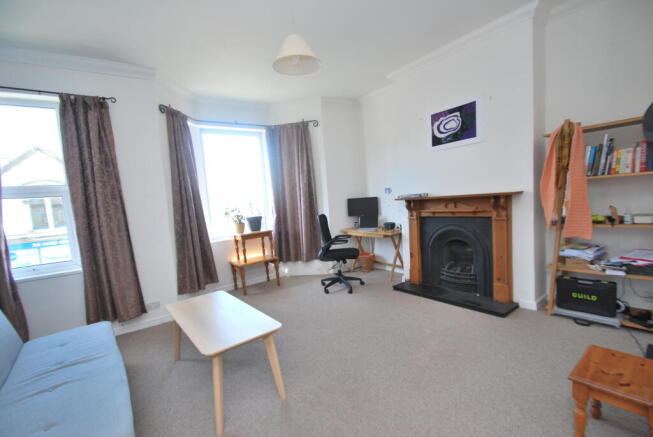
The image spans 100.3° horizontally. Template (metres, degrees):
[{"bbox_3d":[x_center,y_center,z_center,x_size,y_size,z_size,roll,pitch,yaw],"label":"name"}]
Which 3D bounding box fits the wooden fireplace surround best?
[{"bbox_3d":[1.568,0.316,3.412,0.257,1.200,1.455,-8,6,-37],"label":"wooden fireplace surround"}]

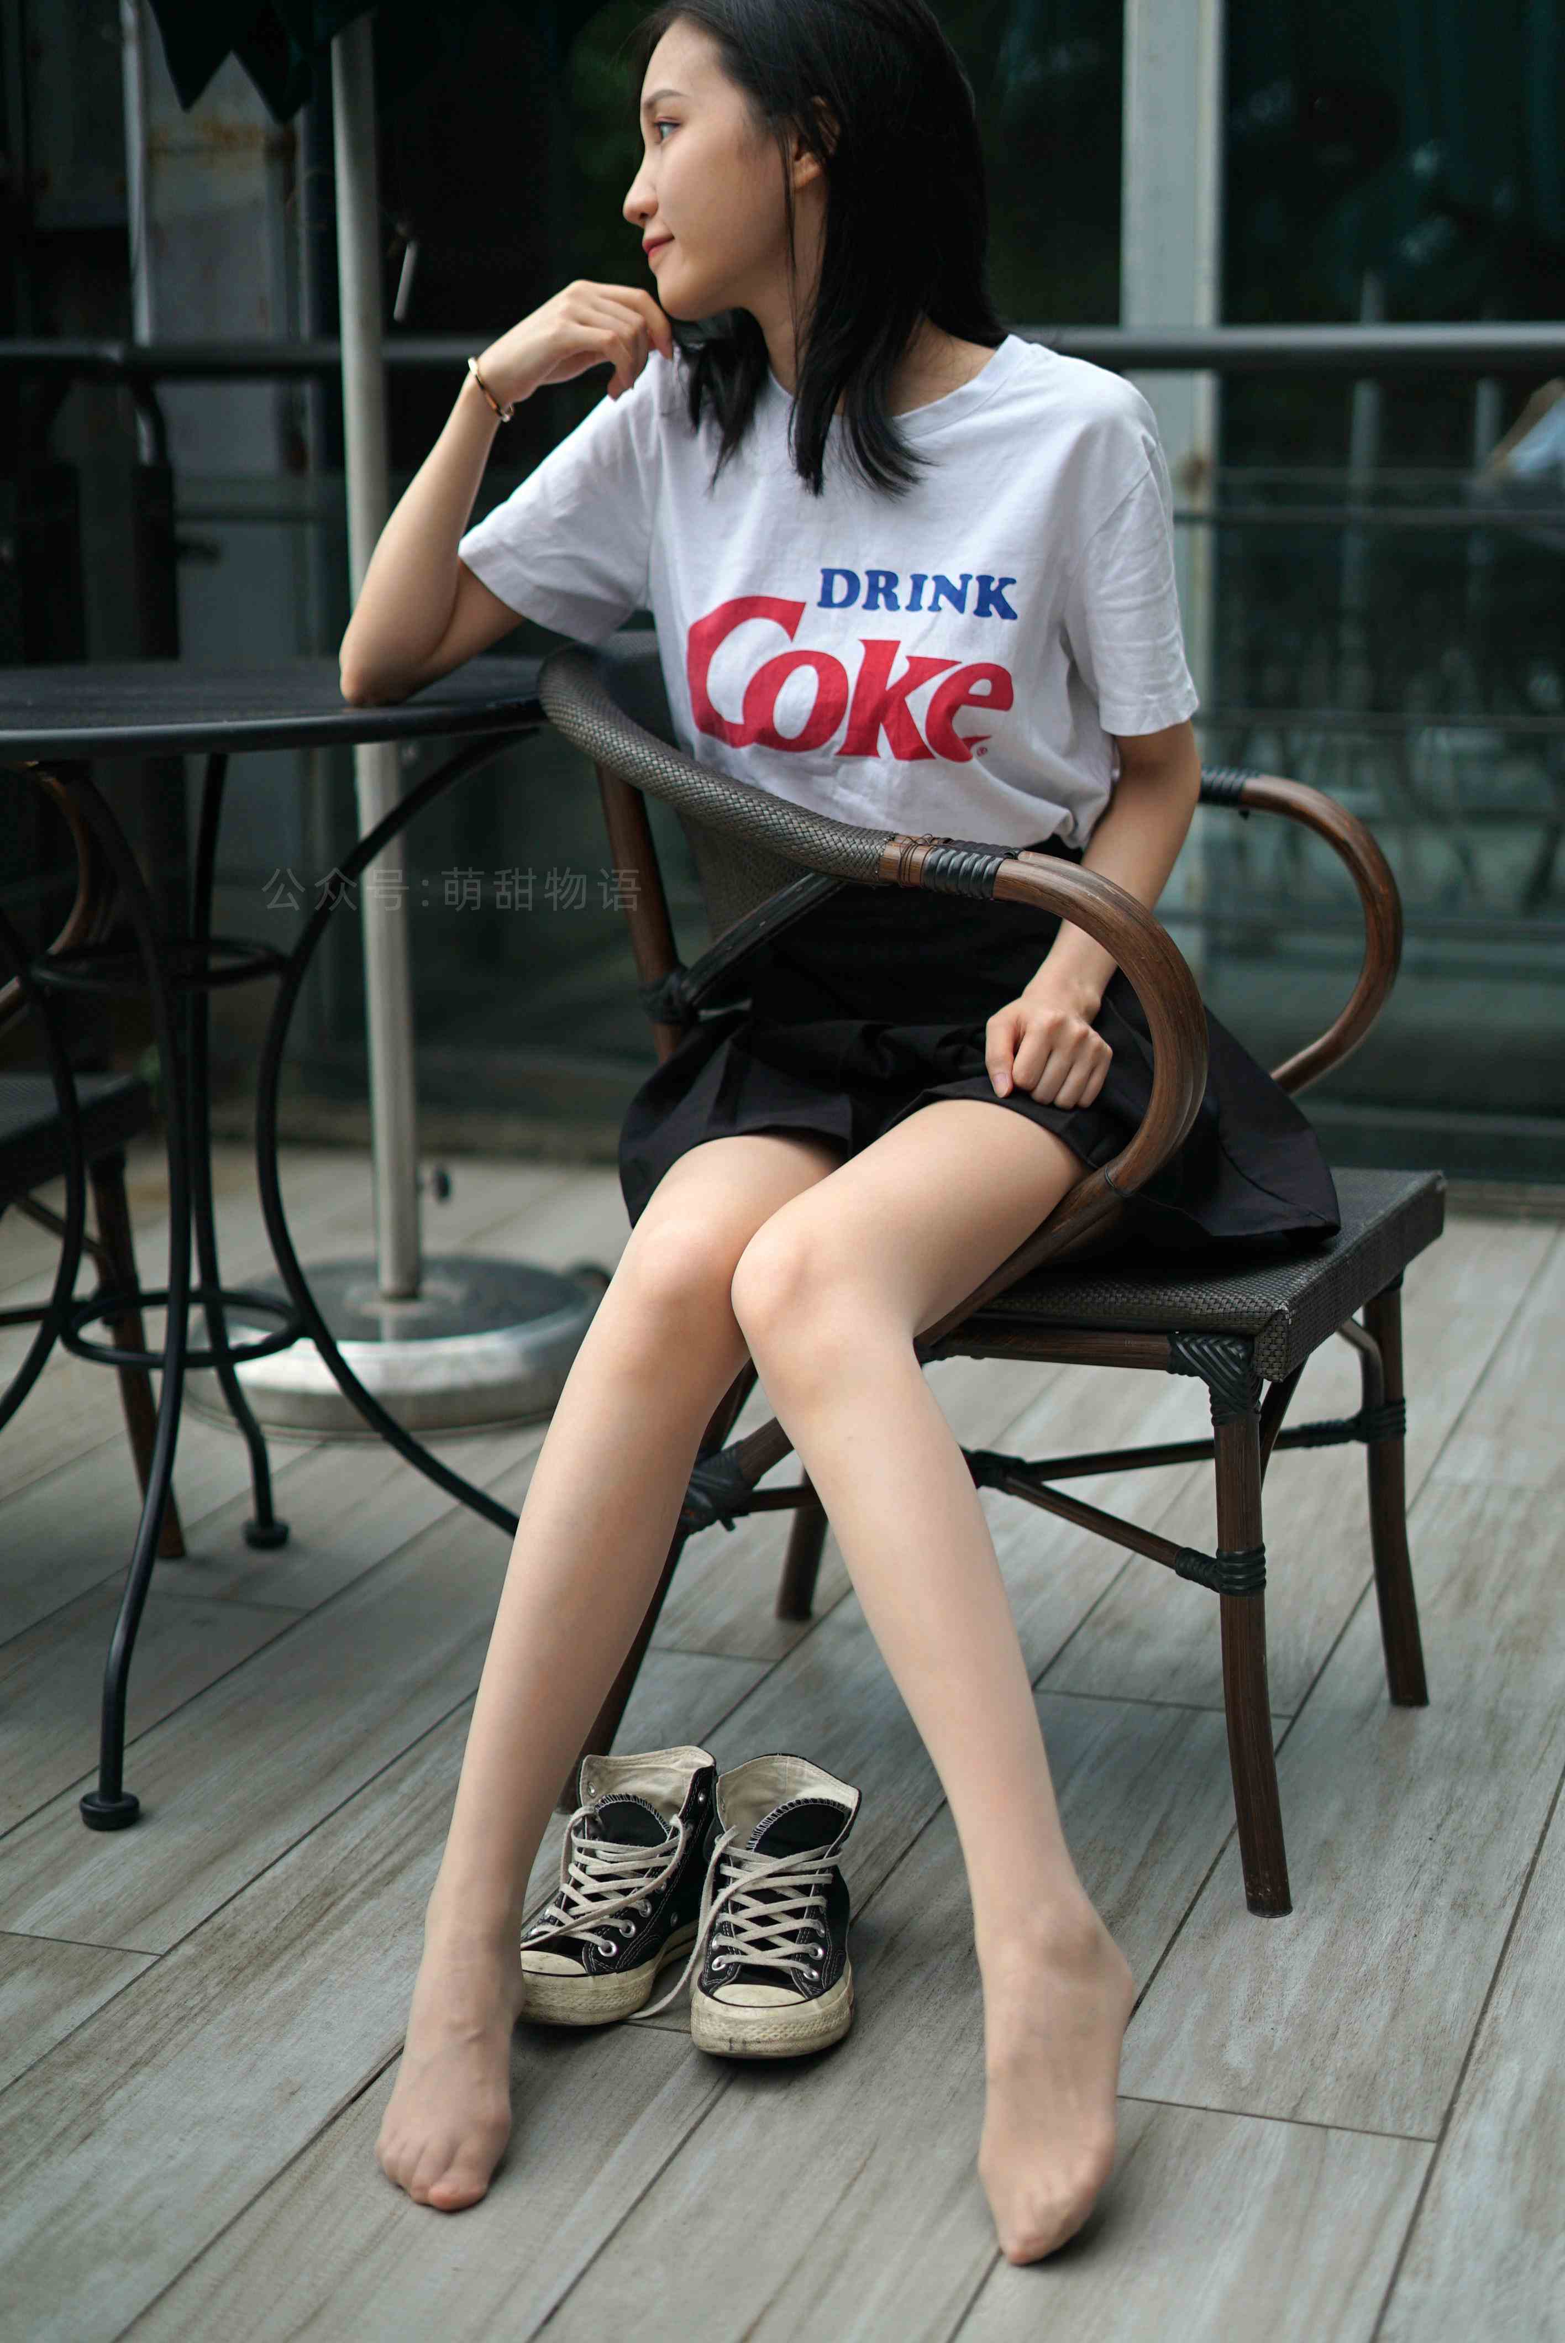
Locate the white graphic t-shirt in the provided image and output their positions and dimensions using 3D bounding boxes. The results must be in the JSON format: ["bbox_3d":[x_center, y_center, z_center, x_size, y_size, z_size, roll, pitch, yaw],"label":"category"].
[{"bbox_3d":[0.034,-0.386,2.197,0.476,0.360,0.263,0,13,11],"label":"white graphic t-shirt"}]

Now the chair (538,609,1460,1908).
[{"bbox_3d":[0.138,0.025,2.326,0.605,0.810,0.543,4,14,26],"label":"chair"}]

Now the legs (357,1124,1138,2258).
[{"bbox_3d":[0.041,0.248,1.986,0.397,0.532,0.619,1,13,14],"label":"legs"}]

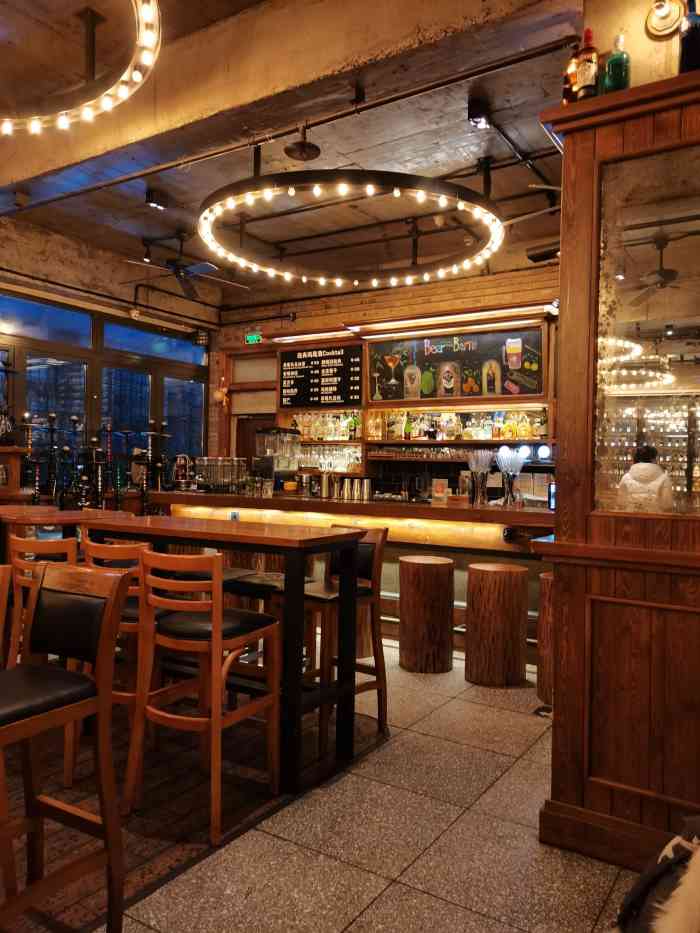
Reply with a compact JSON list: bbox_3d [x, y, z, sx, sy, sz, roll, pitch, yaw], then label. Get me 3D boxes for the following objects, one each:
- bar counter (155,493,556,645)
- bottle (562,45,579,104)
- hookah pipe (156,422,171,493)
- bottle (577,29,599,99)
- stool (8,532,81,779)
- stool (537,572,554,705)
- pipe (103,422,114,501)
[{"bbox_3d":[-0.001,0.821,5.695,4.050,1.090,0.700,1,0,33],"label":"bar counter"},{"bbox_3d":[0.805,-1.399,2.554,0.078,0.273,0.078,1,0,33],"label":"bottle"},{"bbox_3d":[-1.730,-0.093,6.500,0.145,0.660,0.145,1,0,32],"label":"hookah pipe"},{"bbox_3d":[0.888,-1.497,2.620,0.083,0.287,0.083,1,0,23],"label":"bottle"},{"bbox_3d":[-1.215,0.822,3.203,0.440,1.050,0.490,1,0,23],"label":"stool"},{"bbox_3d":[1.323,1.021,4.173,0.380,0.725,0.380,1,0,33],"label":"stool"},{"bbox_3d":[-1.998,-0.037,5.800,0.130,0.670,0.130,1,0,33],"label":"pipe"}]

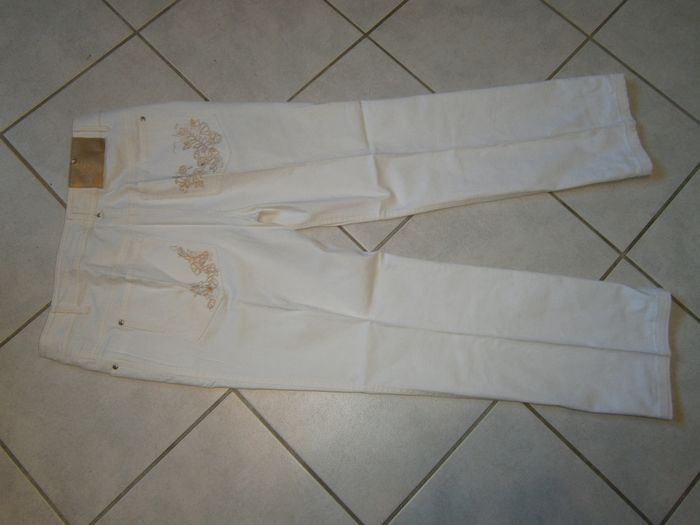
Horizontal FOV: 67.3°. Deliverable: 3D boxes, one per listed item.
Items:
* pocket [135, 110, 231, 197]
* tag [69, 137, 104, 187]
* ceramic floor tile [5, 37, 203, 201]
[{"bbox_3d":[-0.290,-0.191,0.916,0.164,0.012,0.161,-2,75,-2],"label":"pocket"},{"bbox_3d":[-0.453,-0.172,0.908,0.058,0.005,0.094,-1,75,-2],"label":"tag"},{"bbox_3d":[-0.401,-0.224,0.942,0.301,0.009,0.301,44,78,9],"label":"ceramic floor tile"}]

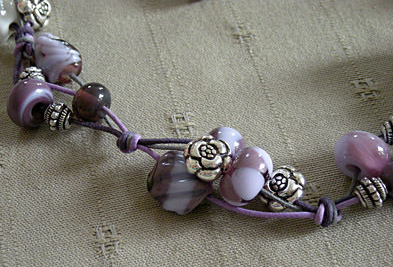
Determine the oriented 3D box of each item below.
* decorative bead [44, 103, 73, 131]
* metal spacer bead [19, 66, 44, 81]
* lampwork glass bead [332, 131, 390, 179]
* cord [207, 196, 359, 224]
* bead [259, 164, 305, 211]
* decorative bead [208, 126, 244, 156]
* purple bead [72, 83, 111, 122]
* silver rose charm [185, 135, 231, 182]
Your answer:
[{"bbox_3d":[-0.037,-0.004,0.287,0.006,0.007,0.007,22,48,21],"label":"decorative bead"},{"bbox_3d":[-0.045,-0.015,0.295,0.008,0.008,0.007,0,44,0],"label":"metal spacer bead"},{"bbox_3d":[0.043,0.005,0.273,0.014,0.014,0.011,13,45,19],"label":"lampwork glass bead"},{"bbox_3d":[0.021,0.019,0.263,0.037,0.005,0.007,0,44,0],"label":"cord"},{"bbox_3d":[0.021,0.014,0.266,0.012,0.006,0.012,0,60,24],"label":"bead"},{"bbox_3d":[0.007,0.004,0.276,0.011,0.011,0.011,0,44,0],"label":"decorative bead"},{"bbox_3d":[-0.028,-0.008,0.289,0.010,0.010,0.010,0,44,0],"label":"purple bead"},{"bbox_3d":[0.003,0.006,0.269,0.012,0.006,0.012,0,60,0],"label":"silver rose charm"}]

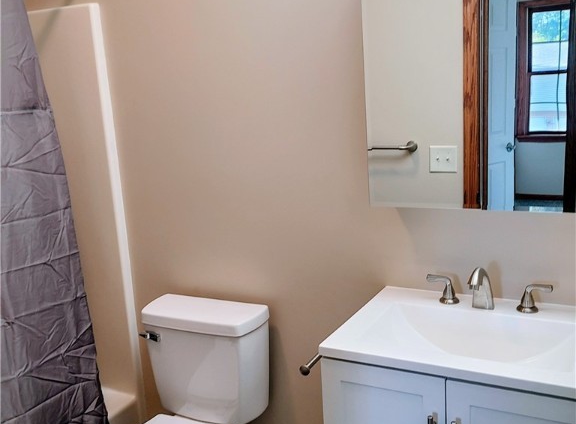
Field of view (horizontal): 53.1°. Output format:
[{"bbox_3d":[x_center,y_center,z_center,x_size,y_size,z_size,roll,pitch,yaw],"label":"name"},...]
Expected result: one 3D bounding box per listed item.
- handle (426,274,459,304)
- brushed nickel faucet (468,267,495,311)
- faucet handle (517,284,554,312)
[{"bbox_3d":[0.439,0.215,1.637,0.093,0.076,0.054,2,11,28],"label":"handle"},{"bbox_3d":[0.508,0.203,1.520,0.059,0.131,0.162,2,11,28],"label":"brushed nickel faucet"},{"bbox_3d":[0.648,0.225,1.516,0.088,0.074,0.054,2,11,28],"label":"faucet handle"}]

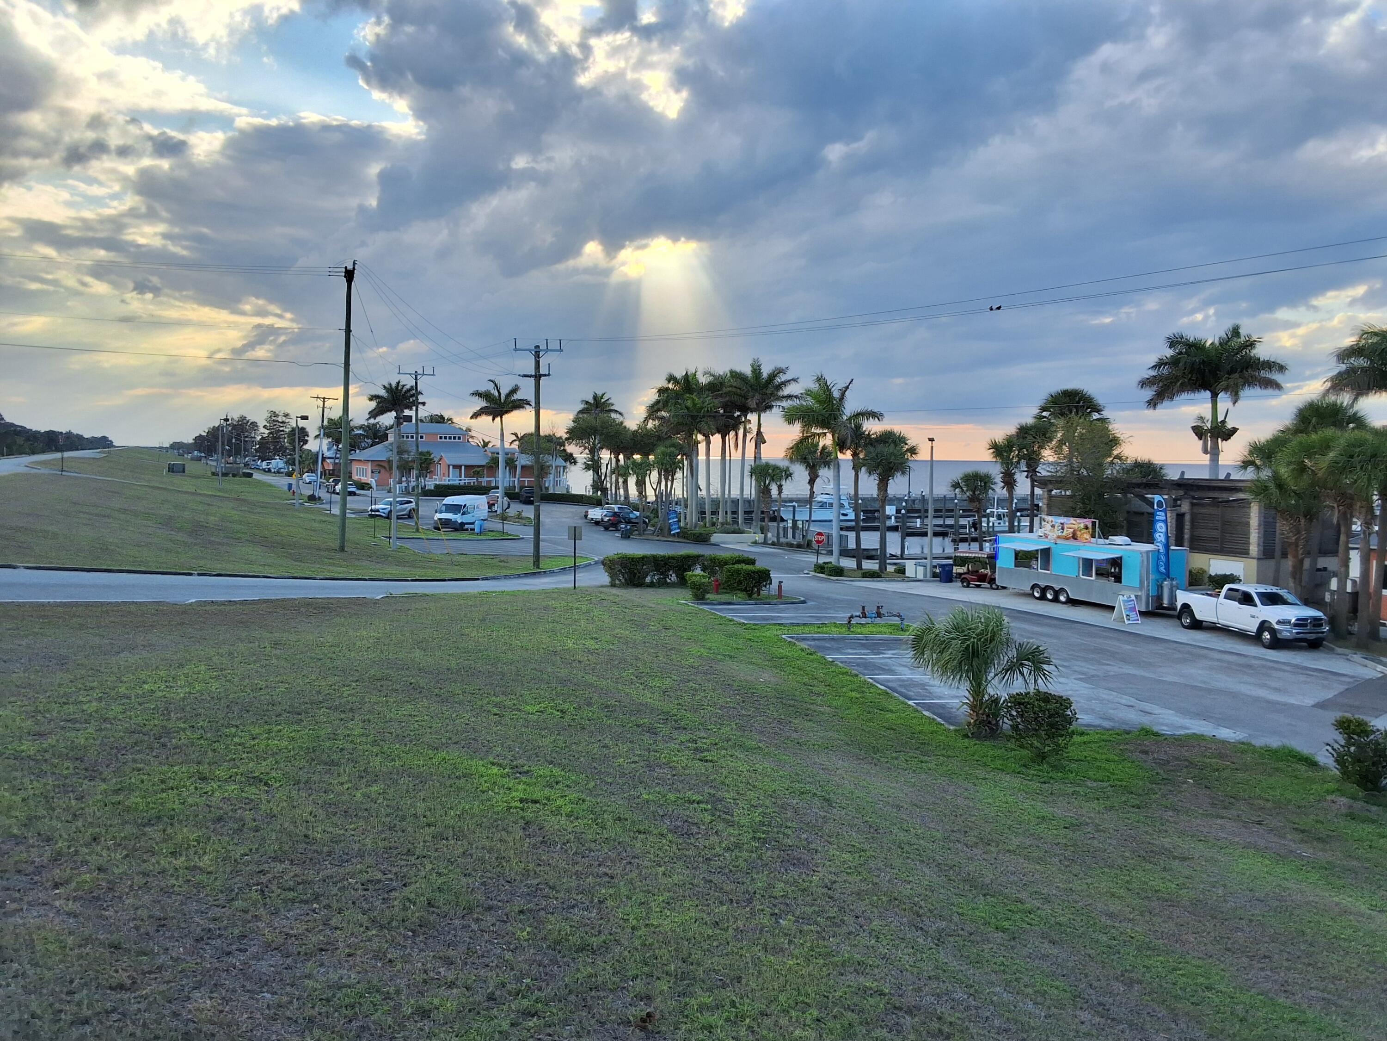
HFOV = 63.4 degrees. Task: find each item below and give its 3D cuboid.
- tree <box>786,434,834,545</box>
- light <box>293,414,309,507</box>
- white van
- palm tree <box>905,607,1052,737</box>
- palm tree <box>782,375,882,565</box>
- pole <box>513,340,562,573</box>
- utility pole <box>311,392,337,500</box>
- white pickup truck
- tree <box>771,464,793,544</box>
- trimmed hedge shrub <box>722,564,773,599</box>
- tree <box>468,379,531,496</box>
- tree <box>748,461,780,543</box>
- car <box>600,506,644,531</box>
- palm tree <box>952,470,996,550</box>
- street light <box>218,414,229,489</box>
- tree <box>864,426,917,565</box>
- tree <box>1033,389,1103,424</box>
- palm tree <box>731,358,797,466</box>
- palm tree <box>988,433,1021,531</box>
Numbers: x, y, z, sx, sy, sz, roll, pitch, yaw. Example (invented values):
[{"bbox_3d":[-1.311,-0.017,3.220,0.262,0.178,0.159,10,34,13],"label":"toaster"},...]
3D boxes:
[{"bbox_3d":[7.869,-1.983,75.840,3.200,7.800,3.200,1,3,0],"label":"tree"},{"bbox_3d":[-36.654,-5.592,104.587,1.500,8.680,0.500,-1,4,-21],"label":"light"},{"bbox_3d":[-18.742,-0.662,91.162,2.030,2.750,6.100,1,3,11],"label":"white van"},{"bbox_3d":[6.416,3.367,24.958,3.250,2.970,2.900,2,3,15],"label":"palm tree"},{"bbox_3d":[8.367,-2.969,66.678,6.000,11.320,5.700,1,3,7],"label":"palm tree"},{"bbox_3d":[-8.029,-3.344,58.080,2.800,11.900,0.500,-1,4,-30],"label":"pole"},{"bbox_3d":[-42.601,-8.300,128.768,3.230,12.200,0.600,-1,4,-27],"label":"utility pole"},{"bbox_3d":[20.763,3.419,41.977,2.320,1.960,6.450,0,3,-10],"label":"white pickup truck"},{"bbox_3d":[6.295,-1.226,79.876,1.800,5.790,1.800,1,3,0],"label":"tree"},{"bbox_3d":[2.417,2.702,50.604,2.250,1.550,1.900,1,3,3],"label":"trimmed hedge shrub"},{"bbox_3d":[-19.221,-7.399,112.181,6.000,13.410,6.000,1,3,0],"label":"tree"},{"bbox_3d":[5.426,-1.450,84.972,2.460,6.200,2.460,1,3,4],"label":"tree"},{"bbox_3d":[-6.155,-0.024,99.003,1.880,1.660,4.700,3,4,39],"label":"car"},{"bbox_3d":[16.243,-0.014,65.088,2.580,5.810,2.580,2,3,14],"label":"palm tree"},{"bbox_3d":[-56.470,-8.334,134.763,1.200,8.340,0.350,0,3,-11],"label":"street light"},{"bbox_3d":[11.088,-1.046,62.744,3.030,8.000,3.030,1,3,10],"label":"tree"},{"bbox_3d":[20.581,-2.021,61.468,3.920,10.330,3.920,2,3,18],"label":"tree"},{"bbox_3d":[5.487,-5.704,86.447,5.400,13.460,5.400,1,3,0],"label":"palm tree"},{"bbox_3d":[17.605,-0.962,63.224,2.400,7.890,2.400,1,3,16],"label":"palm tree"}]

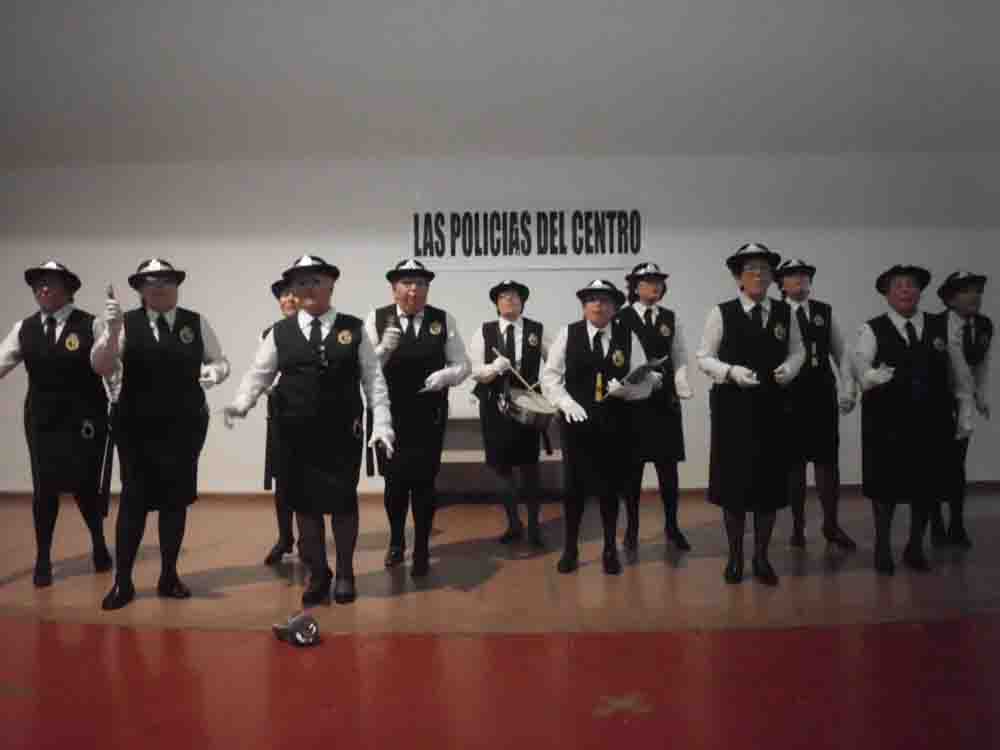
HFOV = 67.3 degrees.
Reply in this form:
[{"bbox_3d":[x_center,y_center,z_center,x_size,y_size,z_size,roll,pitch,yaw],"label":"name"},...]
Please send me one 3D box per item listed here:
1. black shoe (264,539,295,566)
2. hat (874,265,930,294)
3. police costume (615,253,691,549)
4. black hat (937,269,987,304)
[{"bbox_3d":[-1.252,0.999,4.270,0.090,0.090,0.240,0,2,15],"label":"black shoe"},{"bbox_3d":[2.112,-0.498,3.940,0.260,0.125,0.280,-8,-10,22],"label":"hat"},{"bbox_3d":[0.890,0.185,4.365,0.440,1.671,0.420,0,2,10],"label":"police costume"},{"bbox_3d":[2.713,-0.520,4.416,0.255,0.130,0.280,-14,-7,20],"label":"black hat"}]

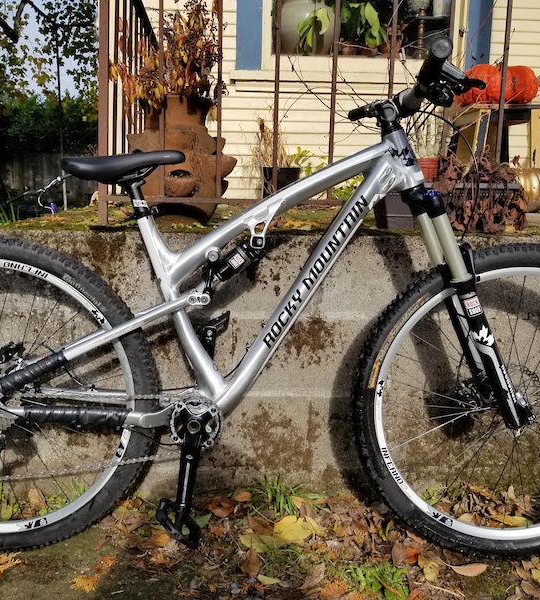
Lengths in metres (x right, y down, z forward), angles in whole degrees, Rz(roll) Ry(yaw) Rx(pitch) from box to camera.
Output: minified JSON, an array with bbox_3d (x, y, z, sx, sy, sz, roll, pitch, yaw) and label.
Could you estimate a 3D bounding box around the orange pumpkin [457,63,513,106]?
[{"bbox_3d":[1.145,-1.142,3.200,0.295,0.210,0.285,5,11,20],"label":"orange pumpkin"}]

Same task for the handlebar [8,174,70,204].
[{"bbox_3d":[-1.829,-0.883,4.800,0.600,0.100,0.130,-24,9,3],"label":"handlebar"}]

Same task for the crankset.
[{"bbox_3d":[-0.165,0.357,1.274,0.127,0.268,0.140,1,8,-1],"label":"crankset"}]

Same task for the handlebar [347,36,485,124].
[{"bbox_3d":[0.286,-0.427,1.308,0.150,0.110,0.750,1,9,-4],"label":"handlebar"}]

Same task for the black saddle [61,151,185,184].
[{"bbox_3d":[-0.318,-0.285,1.297,0.270,0.072,0.142,-1,8,-1],"label":"black saddle"}]

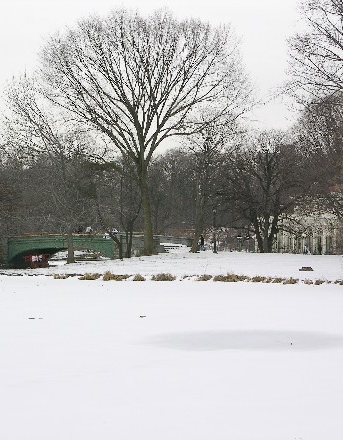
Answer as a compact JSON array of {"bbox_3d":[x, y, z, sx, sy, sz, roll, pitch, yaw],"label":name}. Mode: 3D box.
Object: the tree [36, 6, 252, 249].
[{"bbox_3d":[-2.850,-8.250,94.000,20.500,23.500,19.500,0,-1,0],"label":"tree"}]

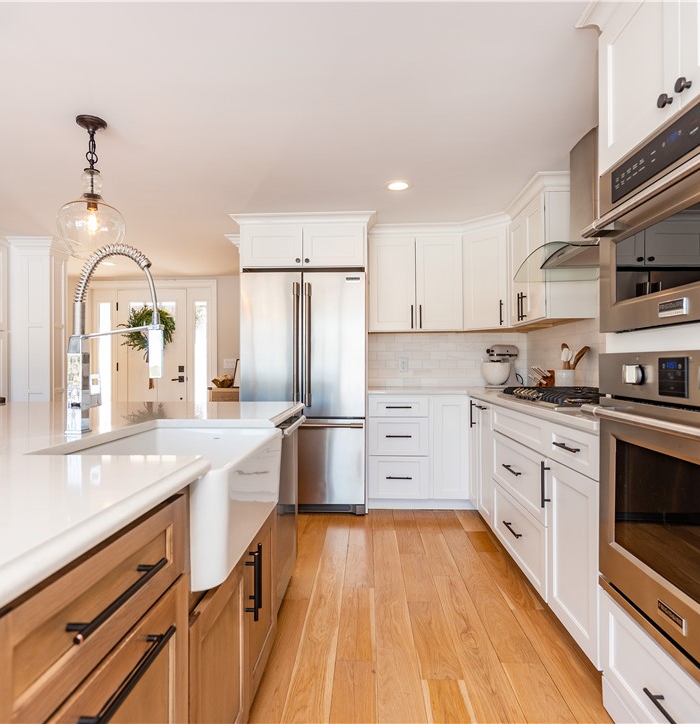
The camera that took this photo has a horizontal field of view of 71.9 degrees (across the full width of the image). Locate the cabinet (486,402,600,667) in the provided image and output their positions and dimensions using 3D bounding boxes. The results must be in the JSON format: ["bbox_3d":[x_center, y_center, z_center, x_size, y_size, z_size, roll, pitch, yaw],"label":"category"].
[{"bbox_3d":[1.158,0.654,2.242,0.610,0.812,1.360,0,0,2],"label":"cabinet"}]

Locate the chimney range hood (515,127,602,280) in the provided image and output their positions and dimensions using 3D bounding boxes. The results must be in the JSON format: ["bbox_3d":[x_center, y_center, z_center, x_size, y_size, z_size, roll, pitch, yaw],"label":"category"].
[{"bbox_3d":[1.227,-0.808,2.465,0.505,0.650,0.900,0,0,2],"label":"chimney range hood"}]

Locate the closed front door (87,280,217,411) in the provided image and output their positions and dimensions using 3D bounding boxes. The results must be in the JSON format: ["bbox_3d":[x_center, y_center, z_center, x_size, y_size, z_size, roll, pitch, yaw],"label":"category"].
[{"bbox_3d":[-2.586,0.039,6.338,1.734,2.187,0.130,0,0,2],"label":"closed front door"}]

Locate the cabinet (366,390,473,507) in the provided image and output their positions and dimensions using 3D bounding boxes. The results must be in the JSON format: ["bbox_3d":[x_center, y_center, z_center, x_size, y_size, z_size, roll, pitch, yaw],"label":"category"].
[{"bbox_3d":[0.532,0.671,3.922,0.760,0.885,0.615,0,0,2],"label":"cabinet"}]

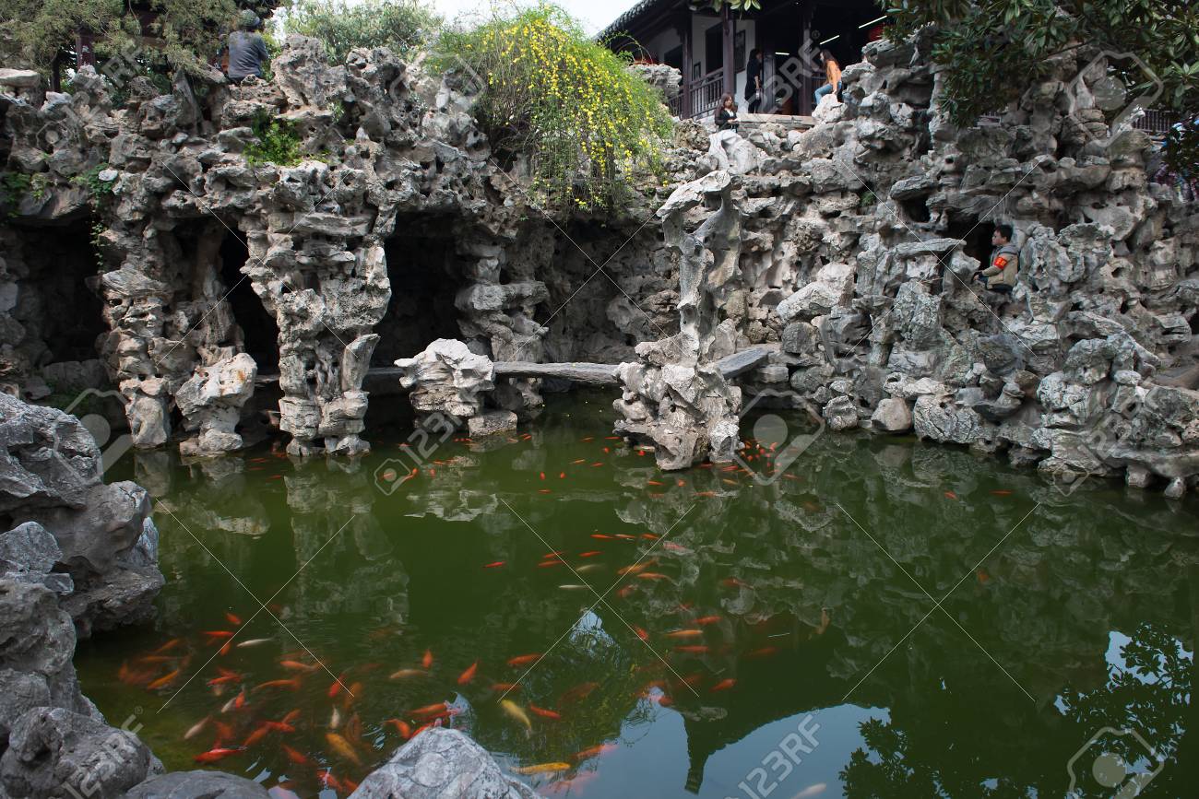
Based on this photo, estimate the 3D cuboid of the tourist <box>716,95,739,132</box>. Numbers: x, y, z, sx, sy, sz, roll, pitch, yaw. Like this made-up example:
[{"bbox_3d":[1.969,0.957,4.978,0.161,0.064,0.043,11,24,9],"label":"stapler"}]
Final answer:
[{"bbox_3d":[2.364,-4.940,14.700,0.480,1.320,0.500,-6,10,-27],"label":"tourist"}]

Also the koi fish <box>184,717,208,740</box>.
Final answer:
[{"bbox_3d":[-2.006,1.638,3.994,0.045,0.052,0.175,0,10,9],"label":"koi fish"}]

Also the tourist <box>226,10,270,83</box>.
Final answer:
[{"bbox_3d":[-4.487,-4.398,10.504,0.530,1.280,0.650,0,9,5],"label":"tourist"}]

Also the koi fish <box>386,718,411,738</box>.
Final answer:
[{"bbox_3d":[-0.988,1.614,3.888,0.070,0.055,0.180,-9,12,-40],"label":"koi fish"}]

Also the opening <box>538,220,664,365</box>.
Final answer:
[{"bbox_3d":[0.022,-1.683,12.600,1.950,2.250,1.200,-1,9,0],"label":"opening"}]

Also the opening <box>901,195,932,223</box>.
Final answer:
[{"bbox_3d":[4.239,-2.546,10.700,0.400,0.360,0.380,2,10,18],"label":"opening"}]

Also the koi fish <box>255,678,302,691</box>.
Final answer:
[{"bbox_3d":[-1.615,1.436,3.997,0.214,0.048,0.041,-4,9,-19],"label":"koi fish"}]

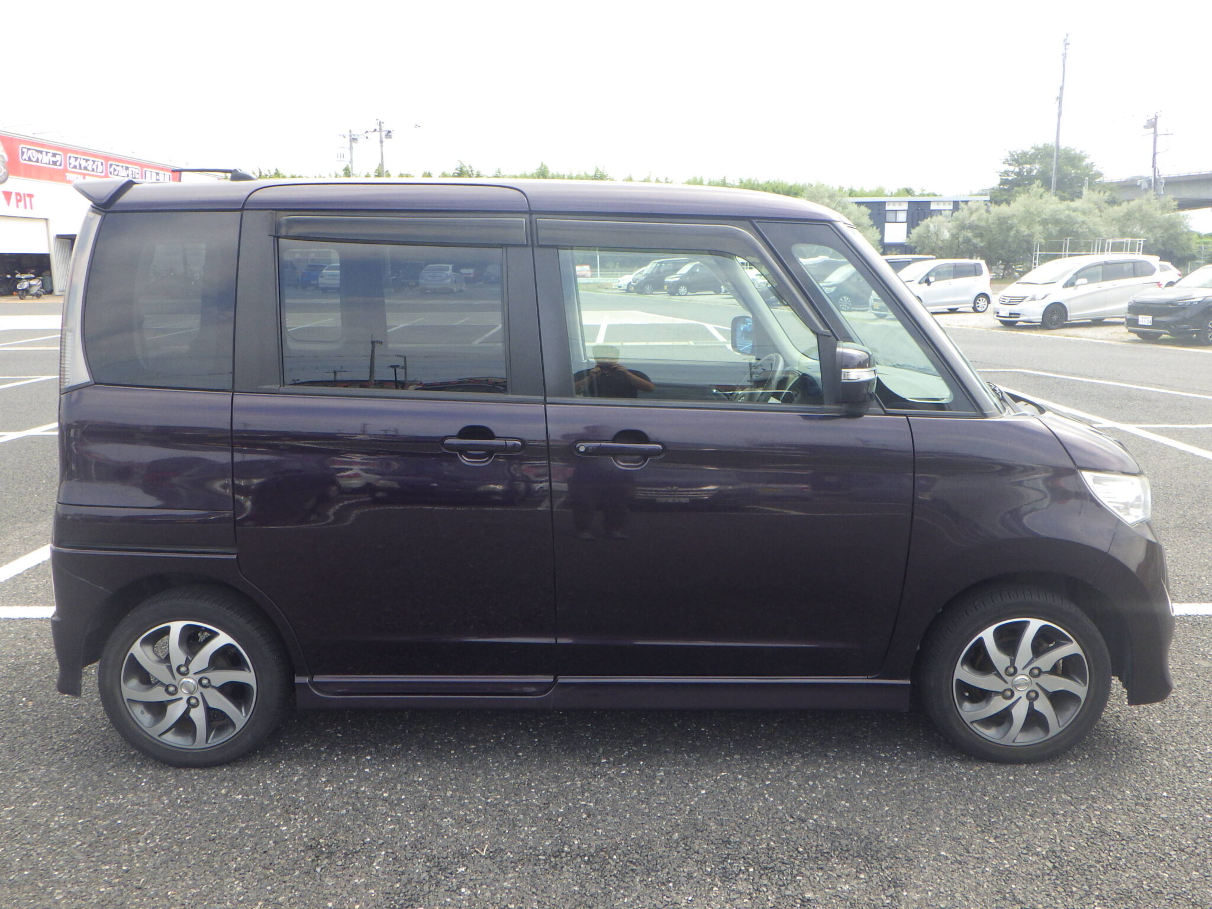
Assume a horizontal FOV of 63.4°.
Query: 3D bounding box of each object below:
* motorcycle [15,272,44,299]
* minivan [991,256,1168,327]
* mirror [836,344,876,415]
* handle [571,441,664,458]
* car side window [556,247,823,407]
[{"bbox_3d":[-22.689,-6.650,38.638,0.710,1.140,1.760,0,11,-1],"label":"motorcycle"},{"bbox_3d":[11.889,-4.133,24.714,4.215,1.715,1.695,-3,11,-15],"label":"minivan"},{"bbox_3d":[0.638,-0.189,2.553,0.105,0.175,0.190,2,11,12],"label":"mirror"},{"bbox_3d":[0.035,-0.011,2.687,0.243,0.042,0.045,0,8,0],"label":"handle"},{"bbox_3d":[0.230,-0.356,2.697,0.750,0.460,0.050,0,2,0],"label":"car side window"}]

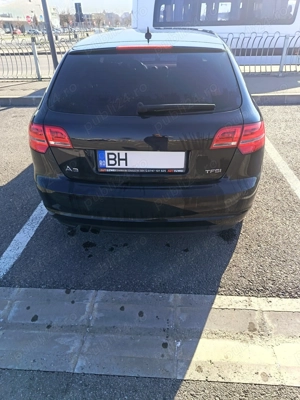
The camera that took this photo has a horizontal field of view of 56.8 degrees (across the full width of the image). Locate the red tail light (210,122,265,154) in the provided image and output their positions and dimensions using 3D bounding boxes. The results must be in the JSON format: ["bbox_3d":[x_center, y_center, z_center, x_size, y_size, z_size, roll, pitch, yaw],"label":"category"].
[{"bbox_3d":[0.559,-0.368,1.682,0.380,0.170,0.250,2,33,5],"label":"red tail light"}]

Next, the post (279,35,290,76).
[{"bbox_3d":[3.599,-3.839,7.431,0.090,0.958,0.090,2,33,5],"label":"post"}]

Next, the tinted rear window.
[{"bbox_3d":[-0.036,-0.697,1.648,1.190,0.380,0.090,2,0,5],"label":"tinted rear window"}]

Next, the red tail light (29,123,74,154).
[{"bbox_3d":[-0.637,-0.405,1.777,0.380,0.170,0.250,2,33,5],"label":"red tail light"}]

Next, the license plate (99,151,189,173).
[{"bbox_3d":[-0.049,-0.232,1.668,0.525,0.122,0.020,2,28,5],"label":"license plate"}]

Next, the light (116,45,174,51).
[{"bbox_3d":[-0.038,-0.857,1.564,0.315,0.032,0.050,2,33,5],"label":"light"}]

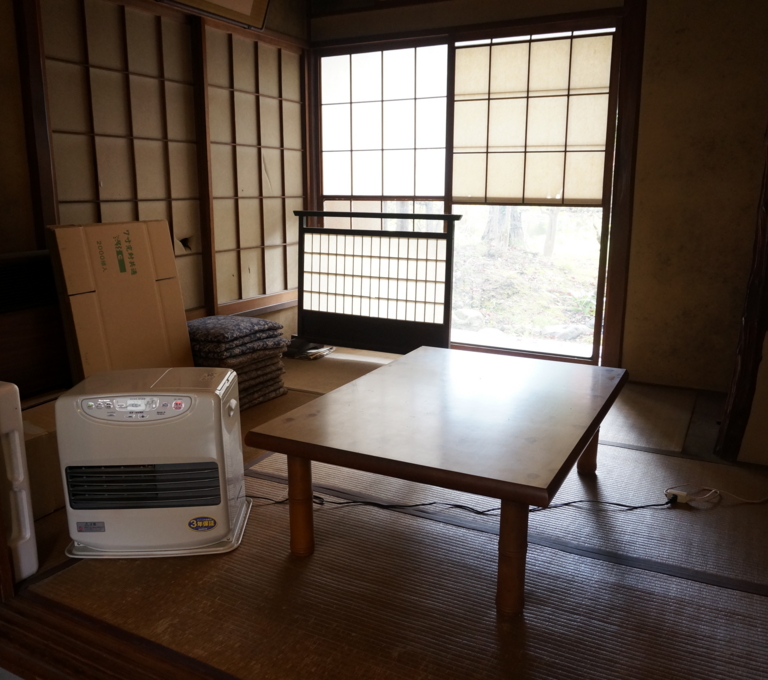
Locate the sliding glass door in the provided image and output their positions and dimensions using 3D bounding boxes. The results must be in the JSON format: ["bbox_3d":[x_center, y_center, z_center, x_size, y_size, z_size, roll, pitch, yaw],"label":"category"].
[{"bbox_3d":[0.368,-0.771,3.799,1.750,1.700,0.080,6,14,27],"label":"sliding glass door"}]

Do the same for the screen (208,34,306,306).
[{"bbox_3d":[-0.662,-0.891,3.740,0.035,1.410,0.865,6,14,27],"label":"screen"}]

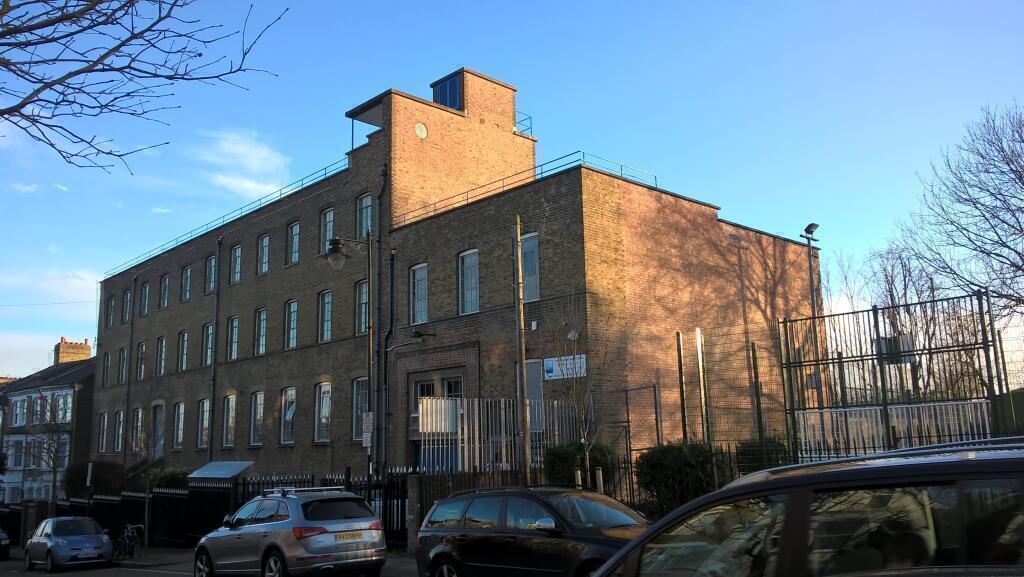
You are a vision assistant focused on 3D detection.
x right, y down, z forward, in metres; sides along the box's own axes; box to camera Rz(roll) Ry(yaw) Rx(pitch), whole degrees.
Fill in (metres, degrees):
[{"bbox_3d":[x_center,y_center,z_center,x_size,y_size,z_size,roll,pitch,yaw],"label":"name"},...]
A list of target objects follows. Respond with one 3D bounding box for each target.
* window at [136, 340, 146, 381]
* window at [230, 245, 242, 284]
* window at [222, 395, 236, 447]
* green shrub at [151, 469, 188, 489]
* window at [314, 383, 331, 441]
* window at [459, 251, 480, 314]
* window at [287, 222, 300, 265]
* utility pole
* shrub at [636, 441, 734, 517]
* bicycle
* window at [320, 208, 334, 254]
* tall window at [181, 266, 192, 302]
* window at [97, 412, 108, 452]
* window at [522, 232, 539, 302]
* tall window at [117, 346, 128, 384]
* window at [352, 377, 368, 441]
[{"bbox_3d":[-19.958,3.942,44.030,0.150,2.020,1.040,8,-14,-44],"label":"window"},{"bbox_3d":[-12.720,-1.071,37.759,0.180,1.870,1.060,9,-15,-43],"label":"window"},{"bbox_3d":[-12.427,5.863,36.041,0.150,2.200,1.070,8,-14,-44],"label":"window"},{"bbox_3d":[-12.747,7.412,30.377,1.000,1.500,1.600,9,-15,-43],"label":"green shrub"},{"bbox_3d":[-7.253,4.763,31.170,0.150,2.220,1.080,9,-15,-44],"label":"window"},{"bbox_3d":[-1.309,-0.200,25.455,0.150,2.030,1.030,8,-14,-44],"label":"window"},{"bbox_3d":[-9.211,-1.876,34.309,0.150,1.830,1.000,9,-15,-44],"label":"window"},{"bbox_3d":[0.260,1.756,17.297,0.160,6.920,0.160,9,-15,-44],"label":"utility pole"},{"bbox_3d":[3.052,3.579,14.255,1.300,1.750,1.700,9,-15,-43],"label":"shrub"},{"bbox_3d":[-10.965,7.234,23.300,0.550,1.030,1.700,9,-15,-43],"label":"bicycle"},{"bbox_3d":[-7.118,-2.243,31.693,0.150,1.770,1.030,8,-14,-44],"label":"window"},{"bbox_3d":[-16.564,-0.204,41.621,0.180,1.880,1.060,9,-15,-43],"label":"tall window"},{"bbox_3d":[-23.953,8.478,47.892,0.180,2.200,1.060,9,-15,-43],"label":"window"},{"bbox_3d":[0.420,-0.589,24.084,0.150,2.040,1.000,9,-15,-44],"label":"window"},{"bbox_3d":[-22.292,4.447,46.824,0.180,2.050,1.060,9,-15,-43],"label":"tall window"},{"bbox_3d":[-5.324,4.333,29.163,0.180,2.220,1.060,9,-15,-43],"label":"window"}]

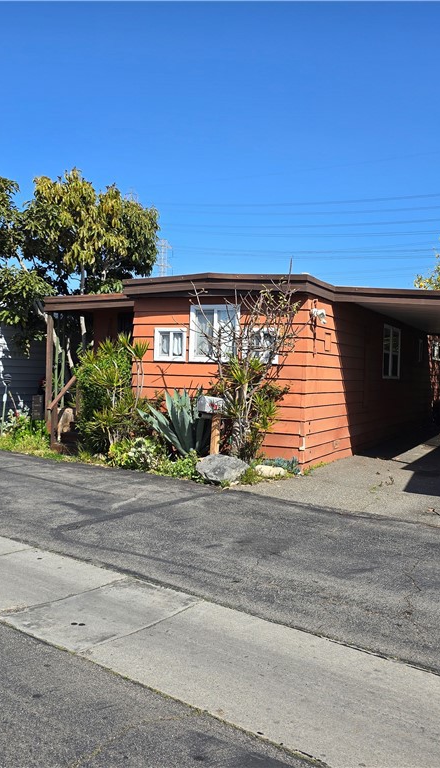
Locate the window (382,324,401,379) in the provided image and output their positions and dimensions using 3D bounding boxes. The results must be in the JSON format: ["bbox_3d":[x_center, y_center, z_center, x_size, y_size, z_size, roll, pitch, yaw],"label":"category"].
[{"bbox_3d":[4.349,-0.779,17.046,0.100,1.290,1.880,2,1,26],"label":"window"}]

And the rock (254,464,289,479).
[{"bbox_3d":[0.816,1.367,10.732,0.500,0.190,0.280,2,1,26],"label":"rock"}]

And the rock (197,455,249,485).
[{"bbox_3d":[0.030,1.247,10.154,0.700,0.400,0.520,2,1,26],"label":"rock"}]

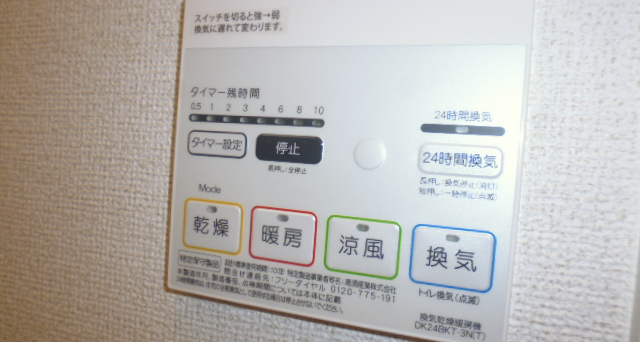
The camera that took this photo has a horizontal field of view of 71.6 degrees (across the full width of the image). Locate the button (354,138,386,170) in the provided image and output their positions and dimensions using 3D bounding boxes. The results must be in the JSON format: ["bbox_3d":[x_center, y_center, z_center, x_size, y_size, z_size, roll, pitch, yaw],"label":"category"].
[{"bbox_3d":[0.018,-0.006,0.158,0.011,0.011,0.003,5,1,18],"label":"button"}]

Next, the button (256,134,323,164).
[{"bbox_3d":[-0.012,-0.008,0.168,0.027,0.011,0.003,5,1,18],"label":"button"}]

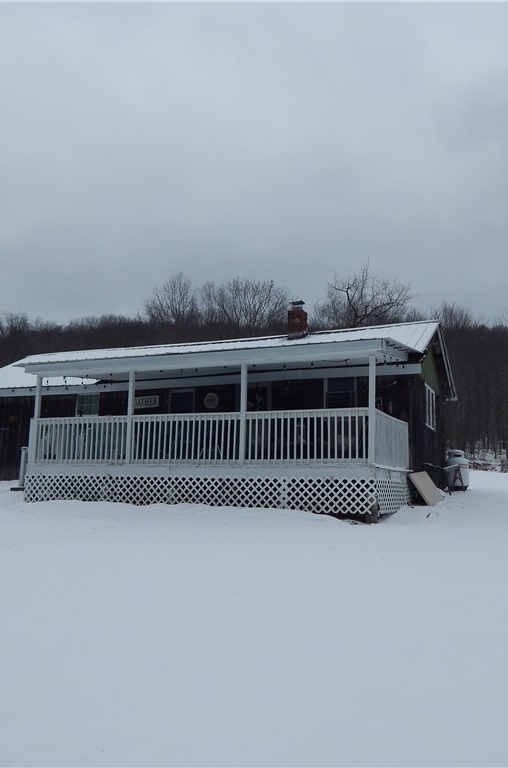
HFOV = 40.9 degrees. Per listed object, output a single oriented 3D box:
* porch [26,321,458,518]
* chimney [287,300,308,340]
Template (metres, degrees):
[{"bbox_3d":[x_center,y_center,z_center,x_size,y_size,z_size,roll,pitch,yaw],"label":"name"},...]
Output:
[{"bbox_3d":[-0.928,1.028,15.450,8.458,3.497,3.544,-3,-9,23],"label":"porch"},{"bbox_3d":[1.245,-1.765,19.185,0.454,1.143,0.416,-3,-9,23],"label":"chimney"}]

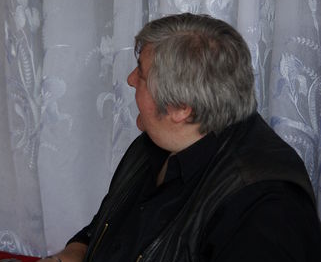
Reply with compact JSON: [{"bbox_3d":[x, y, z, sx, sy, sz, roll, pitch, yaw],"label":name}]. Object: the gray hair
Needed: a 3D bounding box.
[{"bbox_3d":[0.069,-0.111,3.450,0.238,0.235,0.200,8,16,22],"label":"gray hair"}]

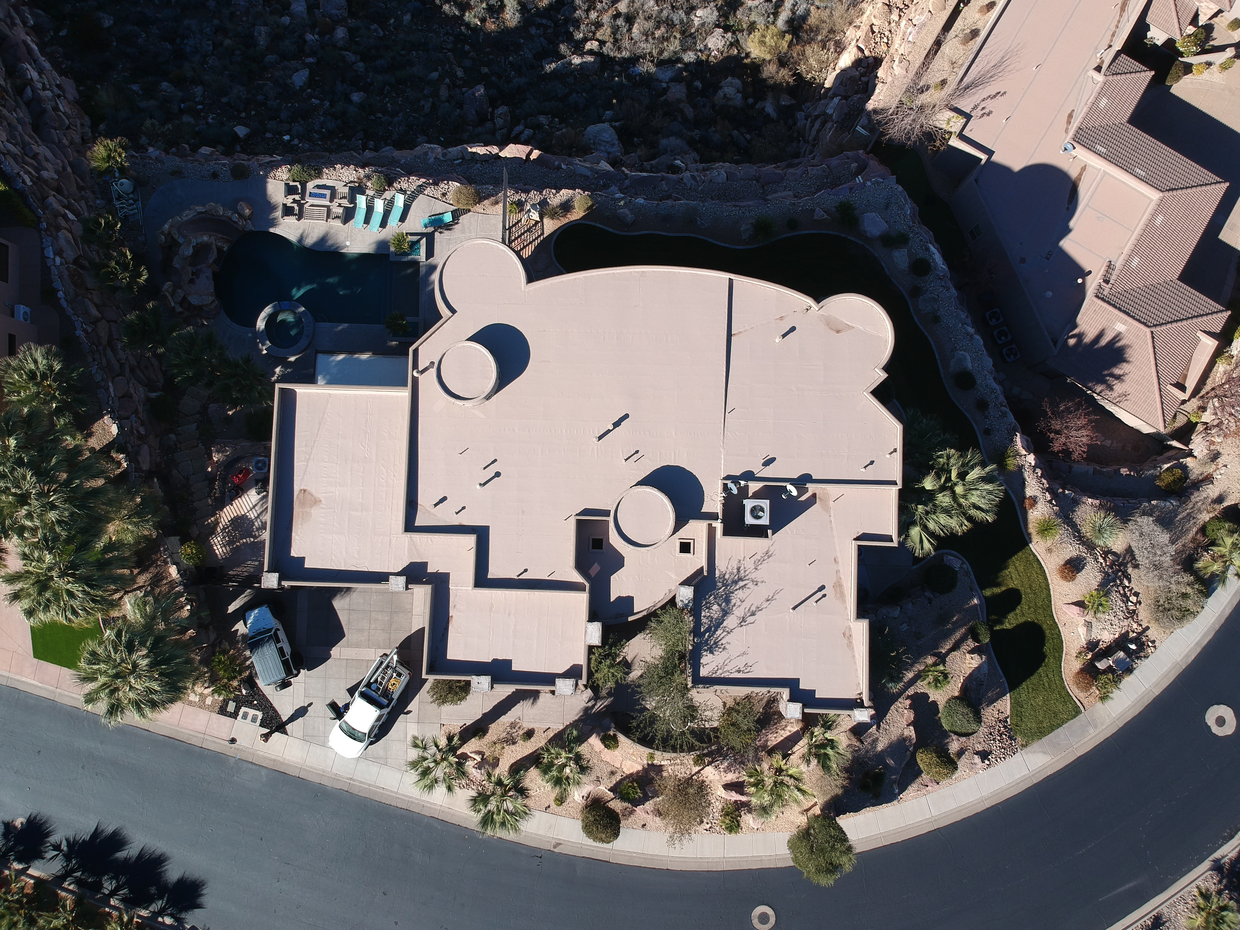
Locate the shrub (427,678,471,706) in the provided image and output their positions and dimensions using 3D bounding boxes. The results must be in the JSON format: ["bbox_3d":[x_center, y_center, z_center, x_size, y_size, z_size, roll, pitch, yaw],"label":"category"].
[{"bbox_3d":[-9.127,11.901,47.937,2.360,1.700,1.910,2,86,0],"label":"shrub"}]

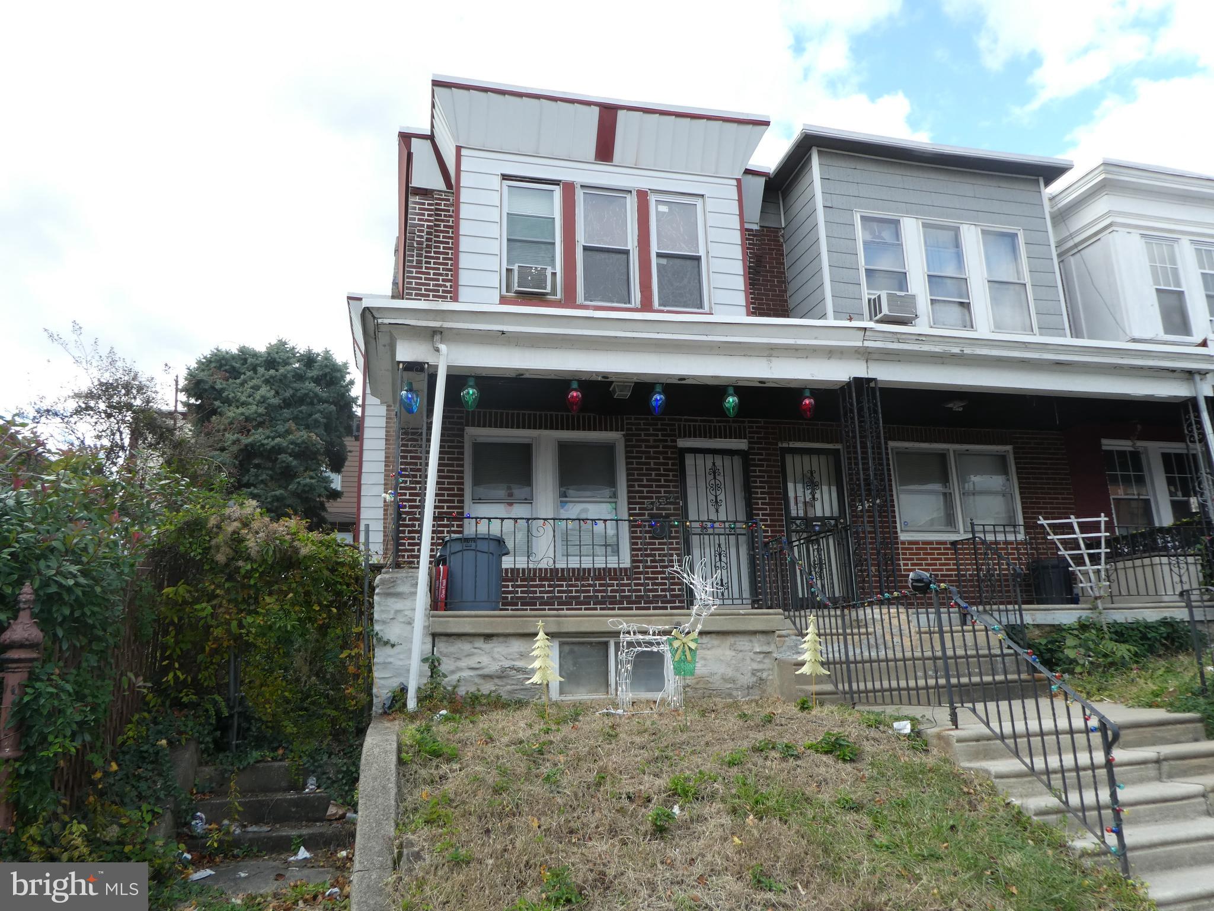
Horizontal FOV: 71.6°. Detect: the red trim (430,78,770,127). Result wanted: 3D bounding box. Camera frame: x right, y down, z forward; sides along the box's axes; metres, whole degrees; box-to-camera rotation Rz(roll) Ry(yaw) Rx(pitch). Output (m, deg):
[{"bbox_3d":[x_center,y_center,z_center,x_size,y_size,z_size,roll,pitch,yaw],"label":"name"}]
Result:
[{"bbox_3d":[0.017,-4.171,10.021,4.100,0.051,0.050,2,-15,-12],"label":"red trim"}]

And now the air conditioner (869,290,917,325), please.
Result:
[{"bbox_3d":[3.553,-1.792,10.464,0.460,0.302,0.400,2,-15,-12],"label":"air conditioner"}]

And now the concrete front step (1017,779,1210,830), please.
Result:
[{"bbox_3d":[2.730,1.949,4.661,1.106,0.165,0.310,2,-15,-12],"label":"concrete front step"}]

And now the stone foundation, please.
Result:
[{"bbox_3d":[-0.179,1.560,7.250,3.506,1.088,0.530,2,-15,-12],"label":"stone foundation"}]

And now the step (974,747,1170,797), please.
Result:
[{"bbox_3d":[2.667,1.861,4.957,1.106,0.165,0.310,2,-15,-12],"label":"step"}]

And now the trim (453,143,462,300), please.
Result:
[{"bbox_3d":[-1.694,-2.541,9.534,0.049,2.144,0.060,2,-15,-12],"label":"trim"}]

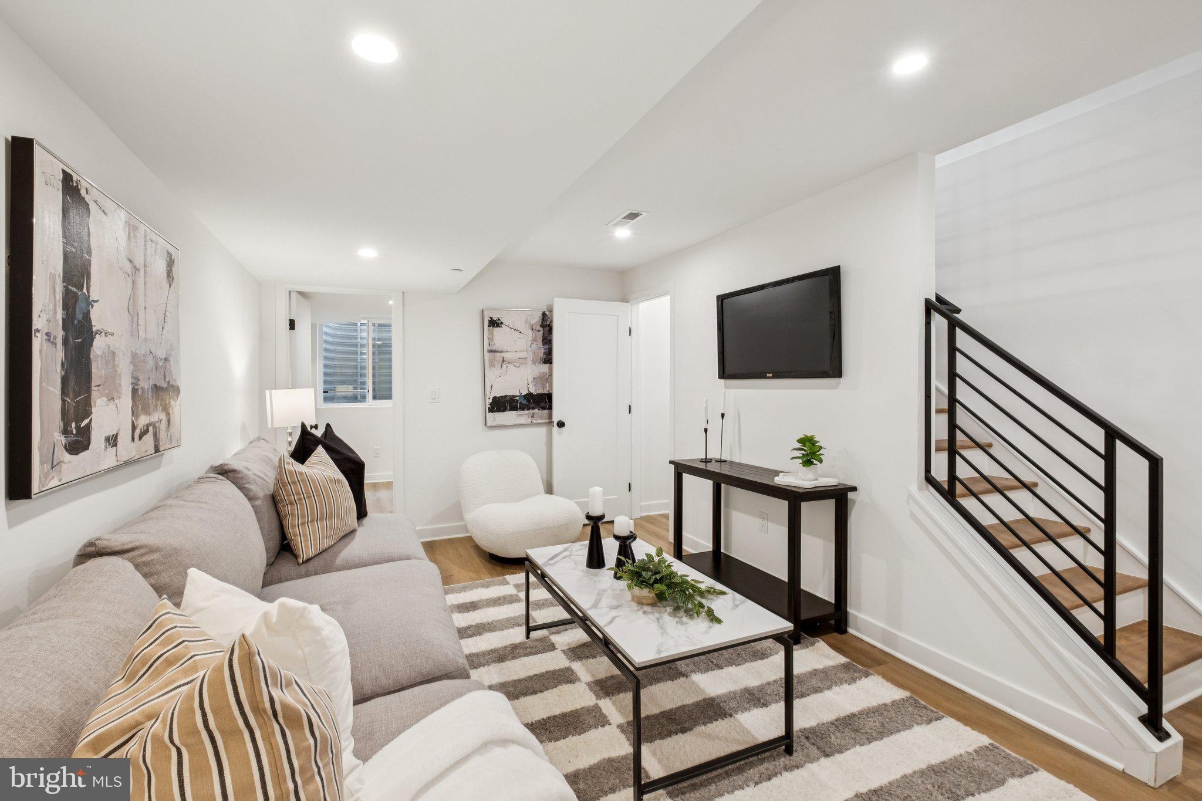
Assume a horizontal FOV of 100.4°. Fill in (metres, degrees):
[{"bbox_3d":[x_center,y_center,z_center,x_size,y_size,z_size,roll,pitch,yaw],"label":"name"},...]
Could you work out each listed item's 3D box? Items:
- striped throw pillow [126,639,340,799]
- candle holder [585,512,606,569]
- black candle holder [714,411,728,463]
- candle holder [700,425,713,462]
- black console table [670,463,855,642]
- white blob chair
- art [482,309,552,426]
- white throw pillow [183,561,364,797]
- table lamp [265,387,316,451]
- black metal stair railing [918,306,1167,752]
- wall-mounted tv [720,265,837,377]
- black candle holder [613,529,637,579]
[{"bbox_3d":[-0.530,0.560,0.740,0.440,0.430,0.170,1,16,34],"label":"striped throw pillow"},{"bbox_3d":[-0.023,0.638,2.272,0.090,0.232,0.090,0,1,0],"label":"candle holder"},{"bbox_3d":[0.815,0.255,3.397,0.080,0.320,0.080,0,1,0],"label":"black candle holder"},{"bbox_3d":[0.735,0.312,3.500,0.083,0.235,0.083,0,1,0],"label":"candle holder"},{"bbox_3d":[0.910,0.817,3.090,0.370,0.755,1.210,-1,2,-24],"label":"black console table"},{"bbox_3d":[-0.600,0.775,3.764,0.800,0.760,0.840,-1,1,-42],"label":"white blob chair"},{"bbox_3d":[-0.650,-0.285,4.380,0.750,0.985,0.045,-1,2,-24],"label":"art"},{"bbox_3d":[-0.668,0.586,1.037,0.420,0.440,0.170,0,14,20],"label":"white throw pillow"},{"bbox_3d":[-1.850,0.235,3.000,0.280,0.630,0.200,-1,2,-38],"label":"table lamp"},{"bbox_3d":[1.693,0.312,1.985,0.080,1.550,0.790,-1,2,-24],"label":"black metal stair railing"},{"bbox_3d":[1.032,-0.413,2.986,0.070,0.570,0.965,0,1,-25],"label":"wall-mounted tv"},{"bbox_3d":[0.097,0.673,2.180,0.086,0.185,0.086,0,1,0],"label":"black candle holder"}]

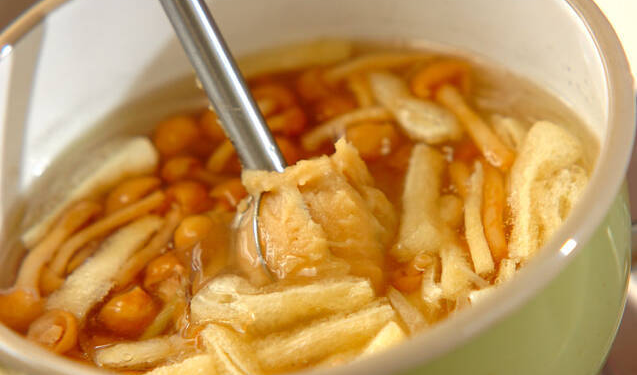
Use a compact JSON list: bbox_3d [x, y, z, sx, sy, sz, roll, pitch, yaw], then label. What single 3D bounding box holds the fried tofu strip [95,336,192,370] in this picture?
[{"bbox_3d":[-0.046,0.043,1.078,0.025,0.004,0.007,-8,41,7],"label":"fried tofu strip"}]

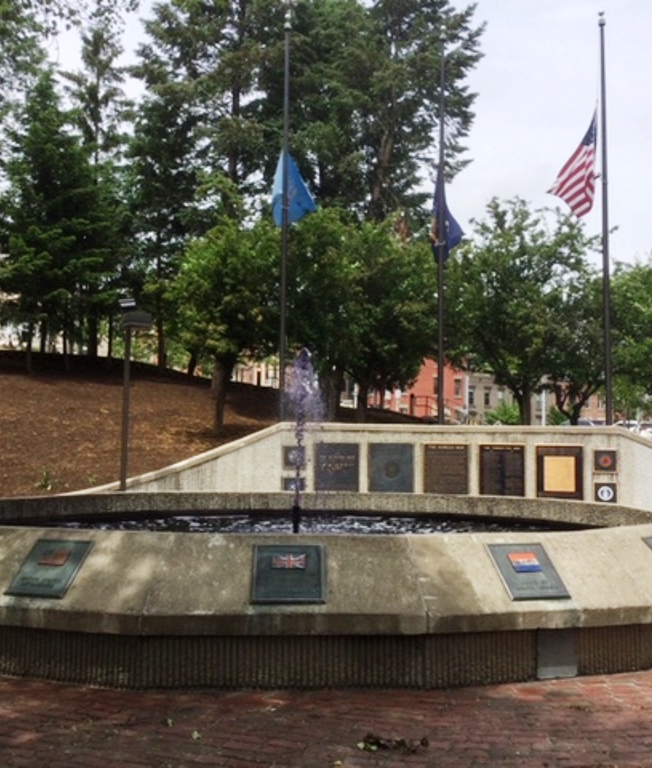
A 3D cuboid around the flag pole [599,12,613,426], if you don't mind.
[{"bbox_3d":[6.393,-3.697,20.901,0.160,9.930,0.160,1,-5,0],"label":"flag pole"}]

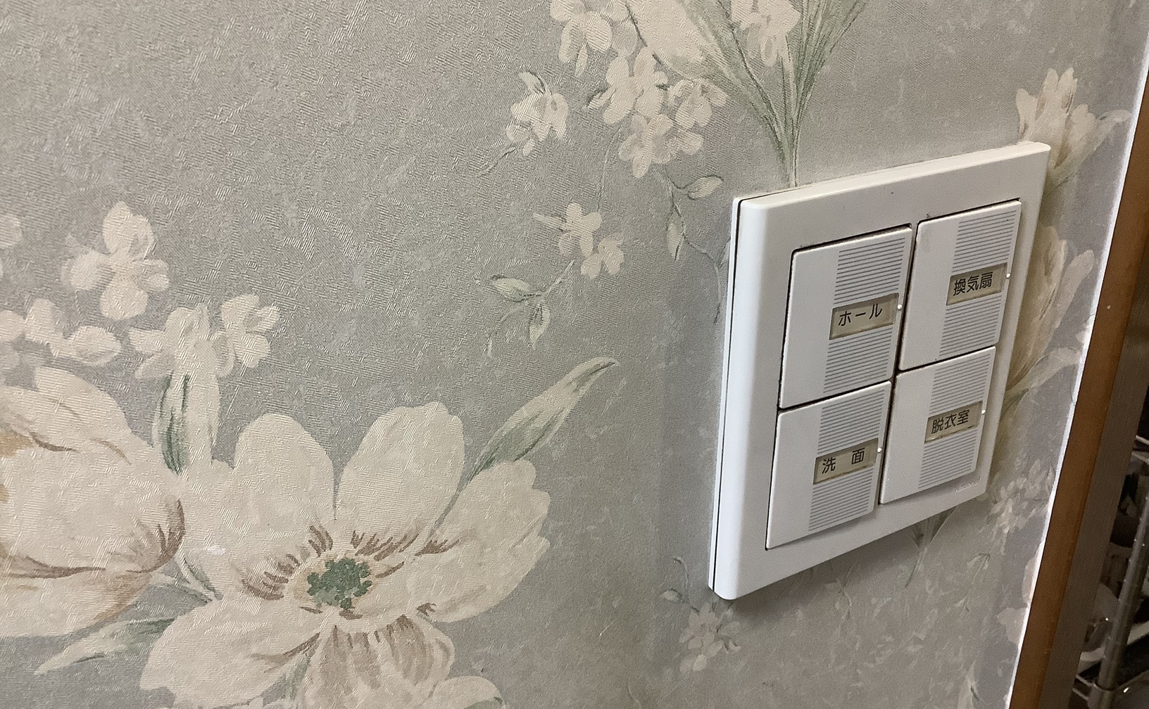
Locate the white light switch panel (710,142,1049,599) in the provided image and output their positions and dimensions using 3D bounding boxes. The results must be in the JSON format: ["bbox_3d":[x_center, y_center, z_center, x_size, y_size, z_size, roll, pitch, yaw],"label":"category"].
[{"bbox_3d":[0.093,0.005,0.309,0.117,0.120,0.012,-14,27,-29],"label":"white light switch panel"}]

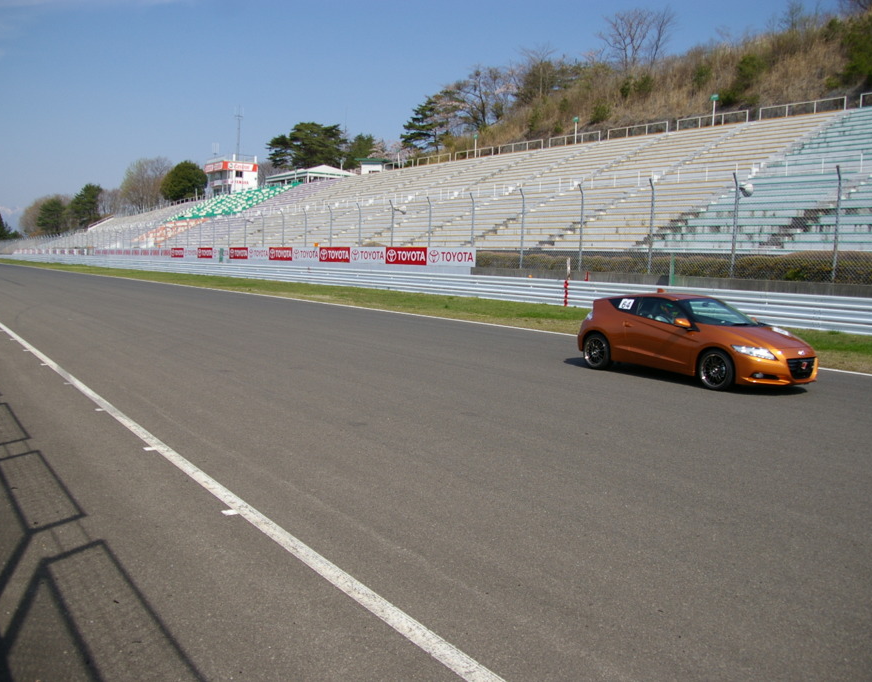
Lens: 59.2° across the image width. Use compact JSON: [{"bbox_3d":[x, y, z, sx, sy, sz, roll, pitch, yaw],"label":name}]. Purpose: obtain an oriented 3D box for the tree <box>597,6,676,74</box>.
[{"bbox_3d":[23.104,-34.175,88.721,8.800,8.600,8.000,2,7,14],"label":"tree"}]

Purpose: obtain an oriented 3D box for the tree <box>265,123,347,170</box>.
[{"bbox_3d":[-24.115,-33.576,143.191,15.000,14.000,13.000,0,7,-9],"label":"tree"}]

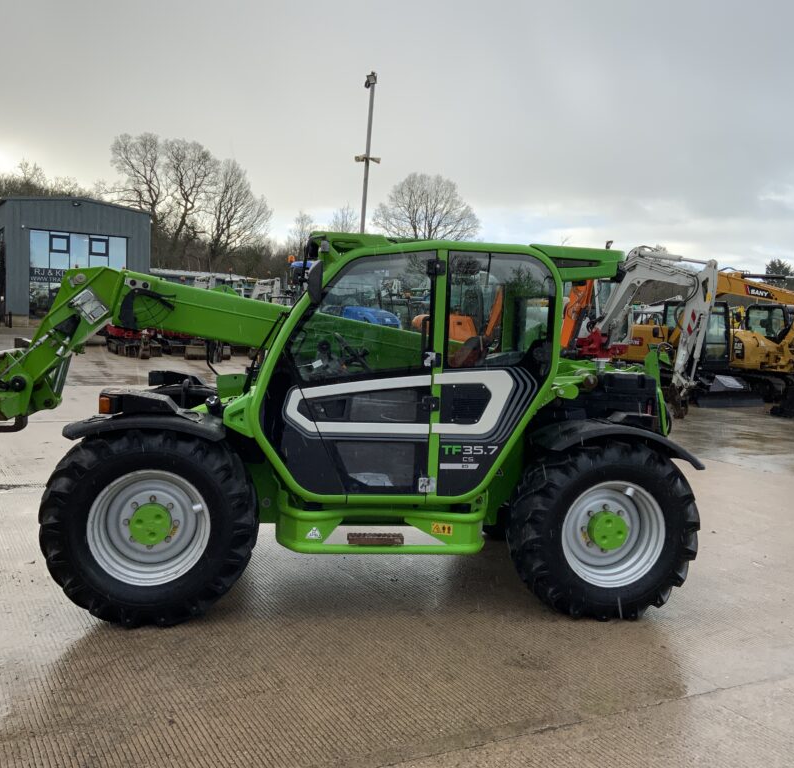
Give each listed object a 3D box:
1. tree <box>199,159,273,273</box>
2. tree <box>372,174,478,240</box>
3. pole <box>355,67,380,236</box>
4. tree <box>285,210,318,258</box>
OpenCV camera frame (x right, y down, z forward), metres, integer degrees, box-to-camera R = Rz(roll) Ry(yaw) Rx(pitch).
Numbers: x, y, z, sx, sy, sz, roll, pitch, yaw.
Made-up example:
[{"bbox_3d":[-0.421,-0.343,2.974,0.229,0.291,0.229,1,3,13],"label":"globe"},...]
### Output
[{"bbox_3d":[-13.370,-11.933,71.287,6.210,13.350,6.210,2,5,-11],"label":"tree"},{"bbox_3d":[2.714,-12.579,81.192,10.140,14.600,10.140,3,5,1],"label":"tree"},{"bbox_3d":[-1.057,-5.075,26.660,0.750,8.960,0.450,5,5,17],"label":"pole"},{"bbox_3d":[-8.662,-10.563,77.410,2.910,10.040,2.910,2,5,-7],"label":"tree"}]

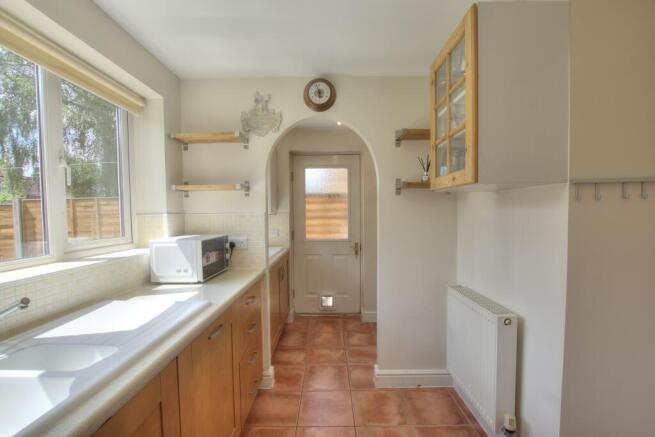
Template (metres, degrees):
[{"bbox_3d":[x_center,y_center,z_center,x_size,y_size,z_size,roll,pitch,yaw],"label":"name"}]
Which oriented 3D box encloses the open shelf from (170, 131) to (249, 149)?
[{"bbox_3d":[-0.806,-0.557,1.886,0.475,0.119,0.180,0,1,0],"label":"open shelf"}]

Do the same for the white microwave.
[{"bbox_3d":[-0.893,0.249,1.809,0.310,0.254,0.415,0,1,0],"label":"white microwave"}]

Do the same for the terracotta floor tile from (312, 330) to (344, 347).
[{"bbox_3d":[-0.003,1.261,2.863,0.345,0.010,0.338,0,1,0],"label":"terracotta floor tile"}]

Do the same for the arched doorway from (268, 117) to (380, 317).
[{"bbox_3d":[-0.044,0.259,2.095,0.837,2.023,0.131,0,1,0],"label":"arched doorway"}]

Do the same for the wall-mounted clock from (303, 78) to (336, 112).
[{"bbox_3d":[-0.055,-0.873,1.941,0.236,0.236,0.050,0,1,0],"label":"wall-mounted clock"}]

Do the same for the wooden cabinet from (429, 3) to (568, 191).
[{"bbox_3d":[0.766,-0.494,1.315,0.362,0.708,0.485,0,1,0],"label":"wooden cabinet"}]

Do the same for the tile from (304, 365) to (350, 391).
[{"bbox_3d":[-0.006,1.248,2.135,0.340,0.010,0.332,0,1,0],"label":"tile"}]

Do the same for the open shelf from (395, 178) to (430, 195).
[{"bbox_3d":[0.695,-0.225,1.886,0.405,0.121,0.180,0,1,0],"label":"open shelf"}]

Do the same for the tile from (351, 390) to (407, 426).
[{"bbox_3d":[0.346,1.251,1.808,0.340,0.010,0.332,0,1,0],"label":"tile"}]

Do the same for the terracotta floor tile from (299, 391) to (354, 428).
[{"bbox_3d":[-0.007,1.280,1.848,0.345,0.010,0.338,0,1,0],"label":"terracotta floor tile"}]

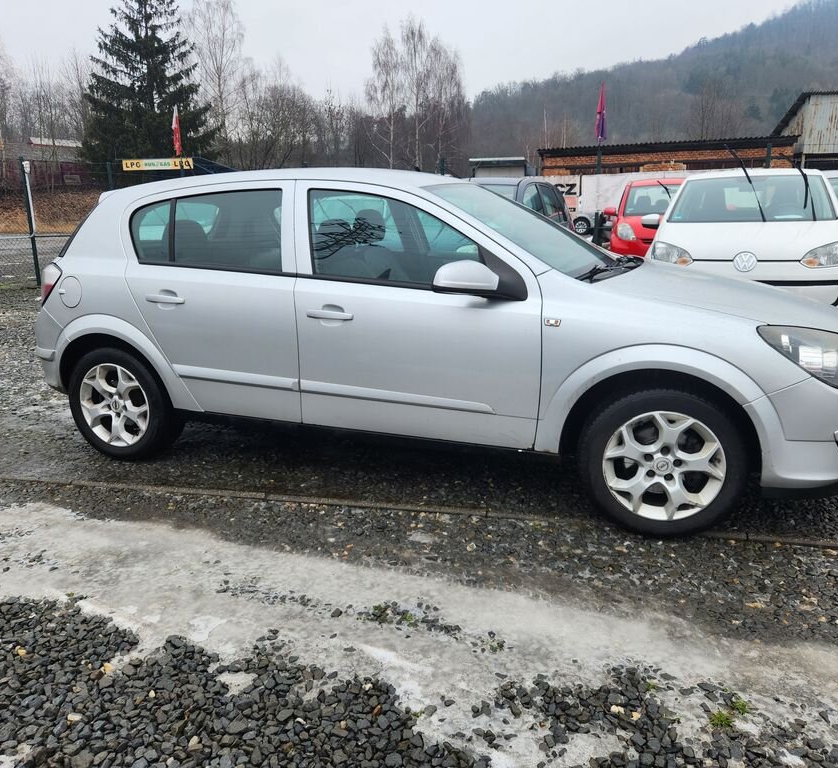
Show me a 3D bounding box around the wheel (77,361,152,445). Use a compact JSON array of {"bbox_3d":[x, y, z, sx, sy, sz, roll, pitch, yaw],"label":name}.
[{"bbox_3d":[-1.514,0.092,3.515,0.440,0.440,0.180,5,15,19],"label":"wheel"}]

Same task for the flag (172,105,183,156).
[{"bbox_3d":[-5.679,-5.961,16.000,0.270,1.180,0.180,-5,15,-17],"label":"flag"}]

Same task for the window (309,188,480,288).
[{"bbox_3d":[-0.123,-0.626,2.859,0.870,0.430,0.080,5,-9,19],"label":"window"}]

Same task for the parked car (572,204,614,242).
[{"bbox_3d":[7.050,-5.960,23.800,4.100,1.470,1.720,4,14,17],"label":"parked car"}]

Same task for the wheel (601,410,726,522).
[{"bbox_3d":[0.972,0.306,2.714,0.450,0.450,0.180,5,15,17],"label":"wheel"}]

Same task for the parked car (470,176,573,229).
[{"bbox_3d":[0.708,-1.640,7.894,1.710,1.490,3.950,5,15,21],"label":"parked car"}]

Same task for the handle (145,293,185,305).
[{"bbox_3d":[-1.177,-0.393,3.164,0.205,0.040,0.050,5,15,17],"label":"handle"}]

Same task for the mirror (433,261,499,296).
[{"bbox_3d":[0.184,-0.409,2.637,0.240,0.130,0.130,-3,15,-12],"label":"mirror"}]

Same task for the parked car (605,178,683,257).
[{"bbox_3d":[3.998,-2.562,11.026,1.670,1.530,3.650,4,15,19],"label":"parked car"}]

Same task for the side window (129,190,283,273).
[{"bbox_3d":[-0.988,-0.712,3.162,0.910,0.400,0.080,5,-9,19],"label":"side window"}]

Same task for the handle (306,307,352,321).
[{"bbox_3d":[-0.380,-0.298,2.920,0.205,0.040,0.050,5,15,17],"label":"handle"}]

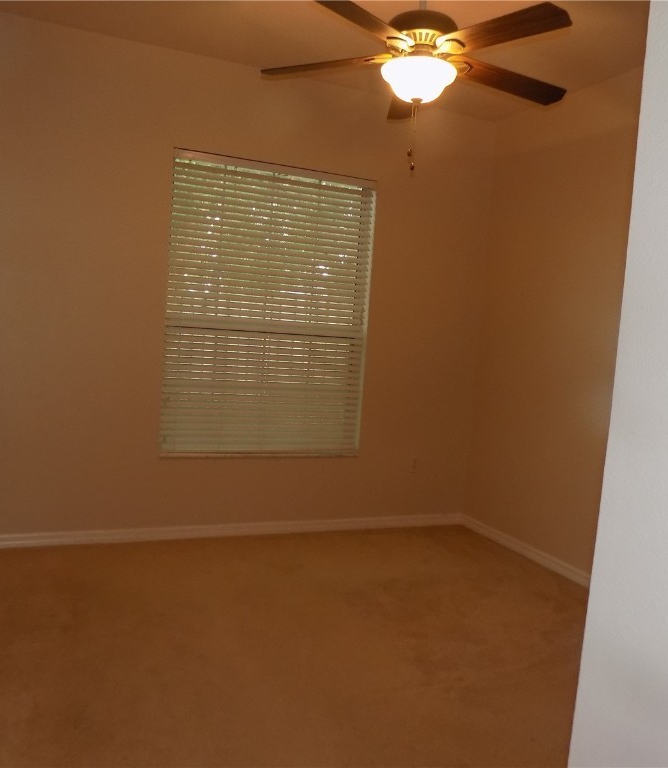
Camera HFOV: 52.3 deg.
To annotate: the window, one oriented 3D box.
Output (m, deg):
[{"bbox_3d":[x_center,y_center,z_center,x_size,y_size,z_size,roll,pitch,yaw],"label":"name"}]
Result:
[{"bbox_3d":[-0.378,-0.430,4.161,1.283,1.765,0.100,2,5,-24],"label":"window"}]

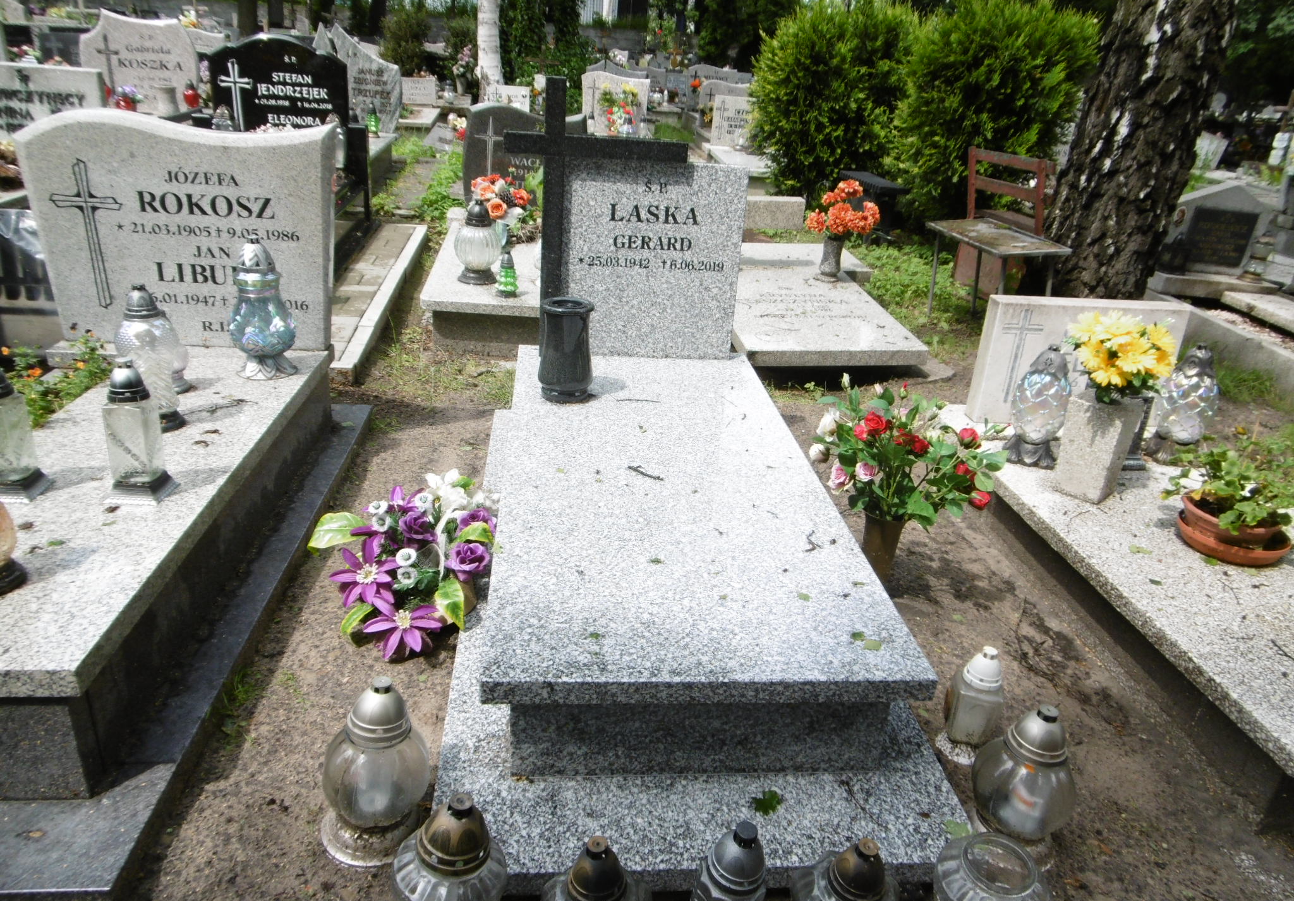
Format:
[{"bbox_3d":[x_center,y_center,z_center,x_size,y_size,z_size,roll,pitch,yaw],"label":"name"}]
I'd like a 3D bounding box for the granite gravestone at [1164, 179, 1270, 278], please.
[{"bbox_3d":[3.534,-1.418,5.657,0.680,0.570,0.120,7,25,6],"label":"granite gravestone"}]

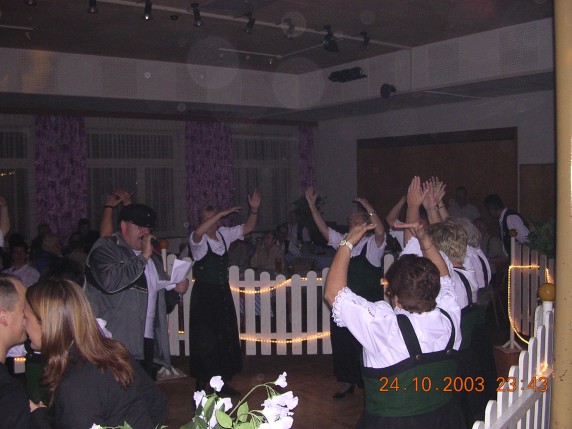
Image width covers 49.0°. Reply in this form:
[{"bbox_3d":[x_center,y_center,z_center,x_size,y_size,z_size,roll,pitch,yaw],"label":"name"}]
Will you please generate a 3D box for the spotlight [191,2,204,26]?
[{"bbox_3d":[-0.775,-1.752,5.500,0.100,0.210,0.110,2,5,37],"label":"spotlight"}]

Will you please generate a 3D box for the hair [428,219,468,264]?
[{"bbox_3d":[0.906,0.151,3.500,0.200,0.250,0.220,-3,4,-34],"label":"hair"}]

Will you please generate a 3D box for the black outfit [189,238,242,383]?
[{"bbox_3d":[-0.629,0.856,5.600,0.480,1.280,0.400,-3,4,-37],"label":"black outfit"}]

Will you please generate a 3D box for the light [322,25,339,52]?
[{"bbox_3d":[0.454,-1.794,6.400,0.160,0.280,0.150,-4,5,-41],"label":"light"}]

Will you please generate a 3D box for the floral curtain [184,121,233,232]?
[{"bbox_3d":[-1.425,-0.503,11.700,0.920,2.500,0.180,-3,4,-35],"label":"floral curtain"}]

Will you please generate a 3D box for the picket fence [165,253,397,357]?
[{"bbox_3d":[0.005,0.882,6.120,2.400,1.000,0.080,-1,3,0],"label":"picket fence"}]

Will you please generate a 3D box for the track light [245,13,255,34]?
[{"bbox_3d":[-0.401,-2.099,6.900,0.110,0.230,0.140,0,3,18],"label":"track light"}]

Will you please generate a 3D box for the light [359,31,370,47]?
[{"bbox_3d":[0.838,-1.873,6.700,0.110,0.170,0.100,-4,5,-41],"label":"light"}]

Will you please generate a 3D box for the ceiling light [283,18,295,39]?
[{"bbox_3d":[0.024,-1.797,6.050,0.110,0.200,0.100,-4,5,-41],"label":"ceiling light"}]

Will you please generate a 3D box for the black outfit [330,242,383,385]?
[{"bbox_3d":[0.638,0.883,5.600,0.480,1.270,0.400,2,4,43],"label":"black outfit"}]

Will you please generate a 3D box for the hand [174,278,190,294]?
[{"bbox_3d":[-0.626,0.436,3.800,0.090,0.100,0.100,-4,5,-37],"label":"hand"}]

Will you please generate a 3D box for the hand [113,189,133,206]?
[{"bbox_3d":[-1.224,-0.127,4.700,0.120,0.150,0.090,-4,5,-37],"label":"hand"}]

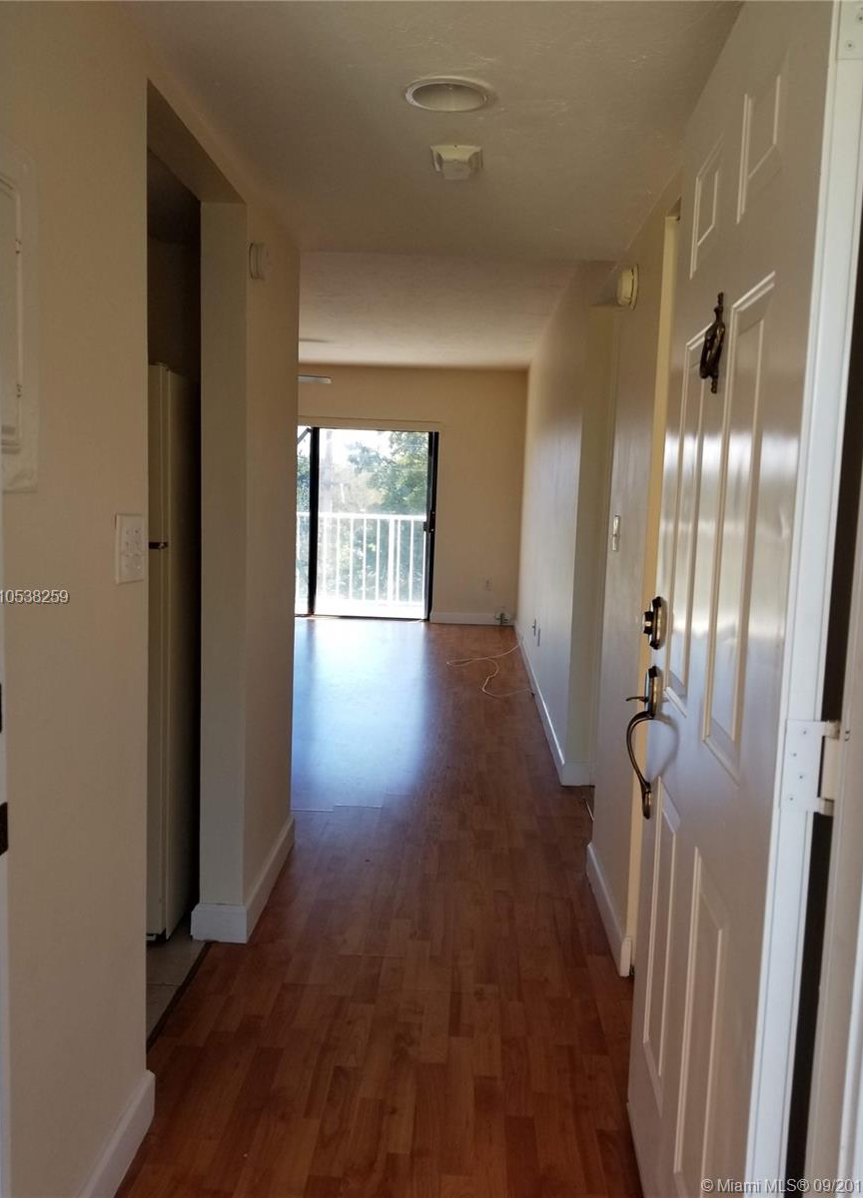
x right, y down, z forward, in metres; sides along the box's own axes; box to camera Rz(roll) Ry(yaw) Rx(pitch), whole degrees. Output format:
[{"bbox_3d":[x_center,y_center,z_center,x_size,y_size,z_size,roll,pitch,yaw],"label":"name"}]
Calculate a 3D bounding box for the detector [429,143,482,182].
[{"bbox_3d":[0.060,-1.047,2.163,0.122,0.045,0.120,2,6,2],"label":"detector"}]

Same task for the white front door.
[{"bbox_3d":[0.447,0.139,1.423,0.045,2.037,0.887,2,6,5],"label":"white front door"}]

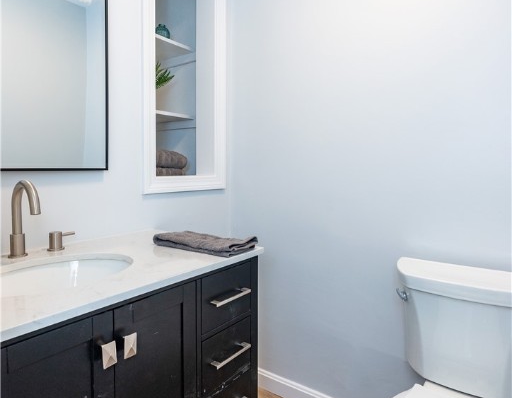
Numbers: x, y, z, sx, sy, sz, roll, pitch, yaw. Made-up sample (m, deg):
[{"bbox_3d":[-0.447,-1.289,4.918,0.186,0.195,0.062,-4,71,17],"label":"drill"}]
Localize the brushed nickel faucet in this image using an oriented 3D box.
[{"bbox_3d":[-0.637,0.058,0.943,0.158,0.222,0.048,4,6,34],"label":"brushed nickel faucet"}]

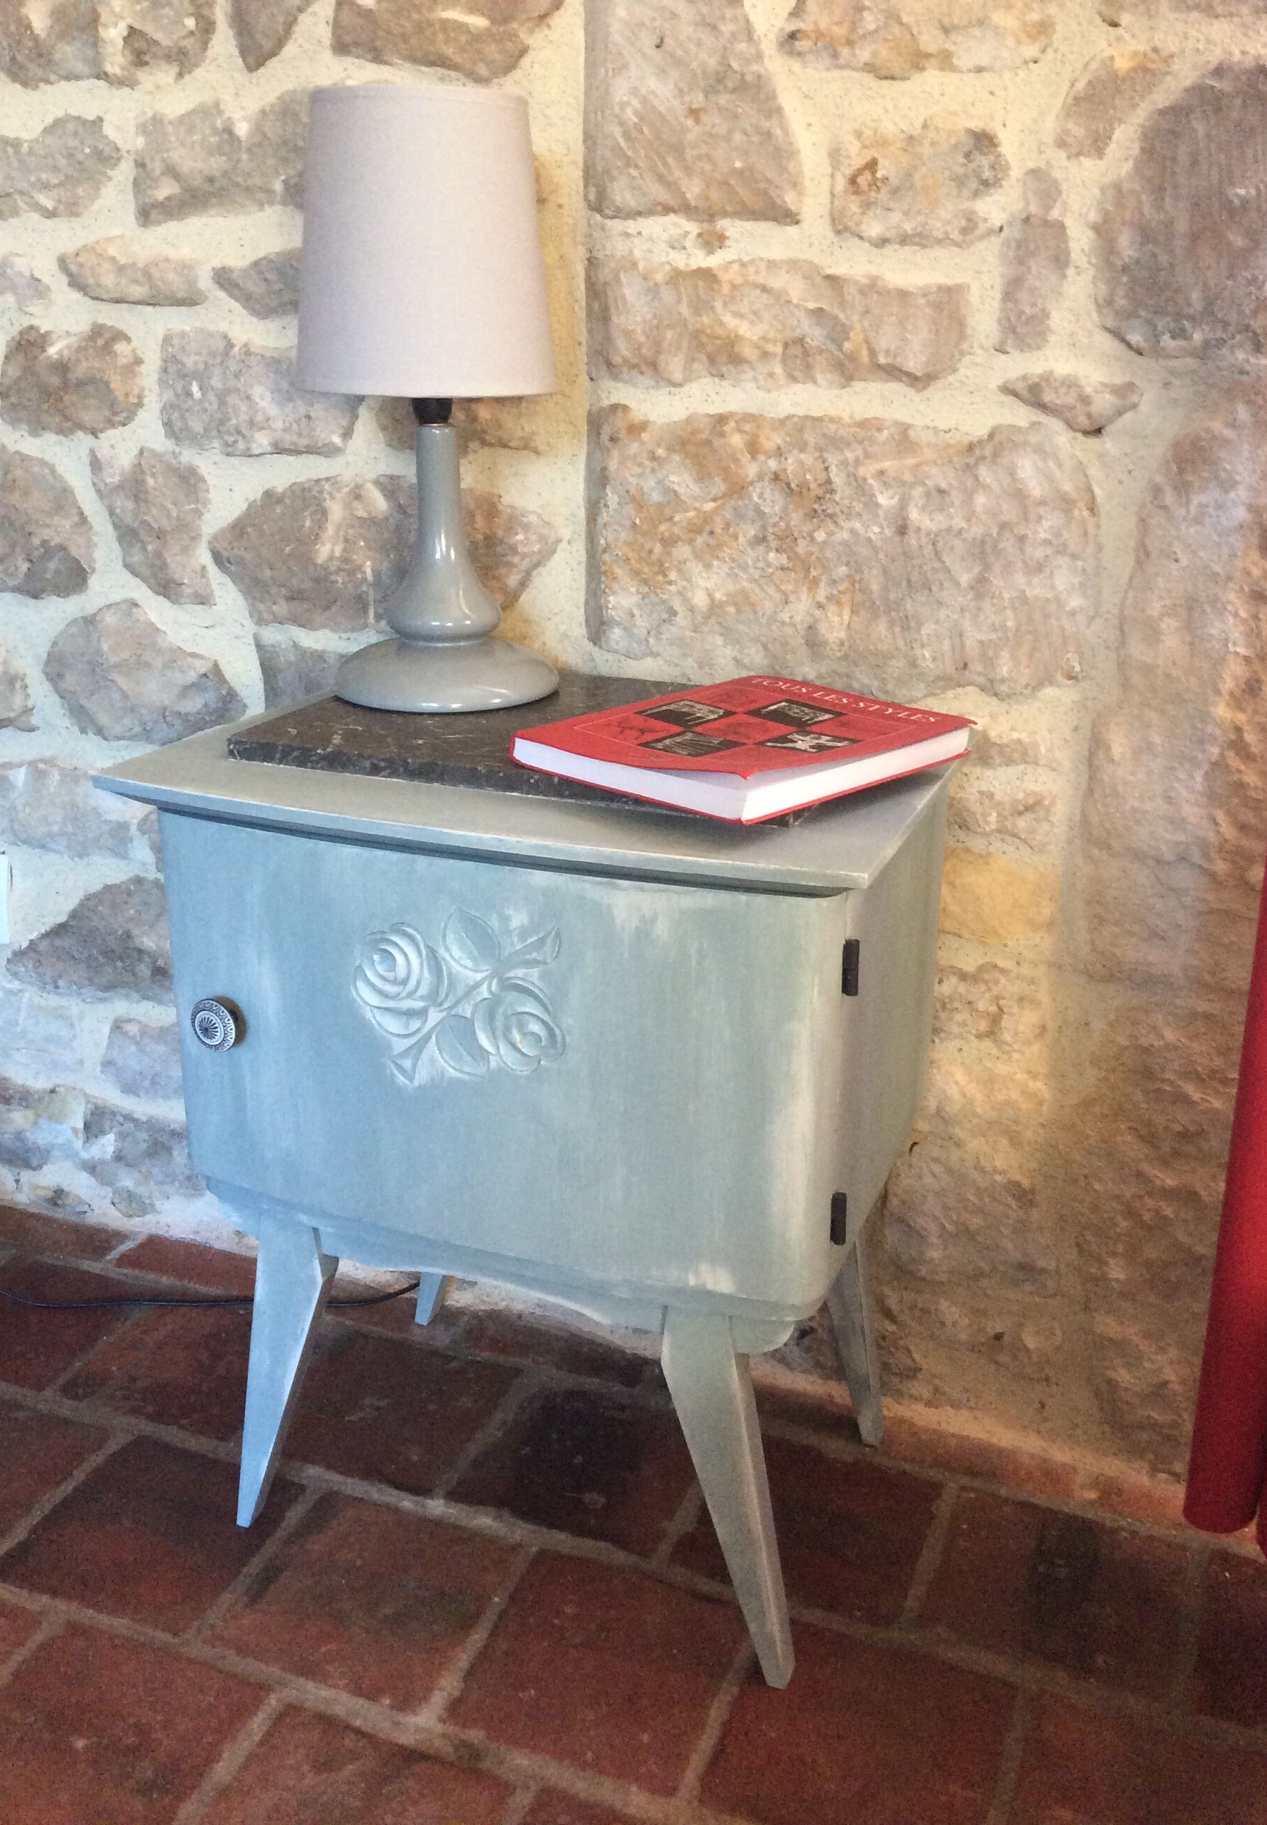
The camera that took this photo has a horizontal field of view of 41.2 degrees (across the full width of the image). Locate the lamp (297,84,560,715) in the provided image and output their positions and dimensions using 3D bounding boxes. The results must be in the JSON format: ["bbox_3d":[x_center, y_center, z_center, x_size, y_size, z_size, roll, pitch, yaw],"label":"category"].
[{"bbox_3d":[-0.124,-0.308,1.027,0.159,0.349,0.159,0,21,0],"label":"lamp"}]

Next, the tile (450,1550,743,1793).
[{"bbox_3d":[-0.018,0.474,1.051,0.145,0.018,0.147,8,22,20],"label":"tile"}]

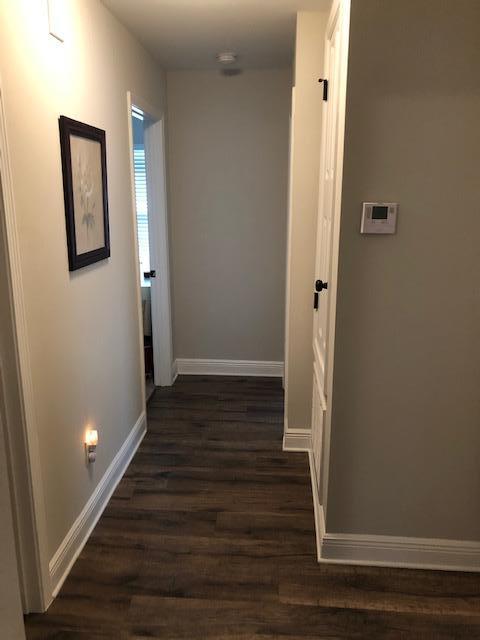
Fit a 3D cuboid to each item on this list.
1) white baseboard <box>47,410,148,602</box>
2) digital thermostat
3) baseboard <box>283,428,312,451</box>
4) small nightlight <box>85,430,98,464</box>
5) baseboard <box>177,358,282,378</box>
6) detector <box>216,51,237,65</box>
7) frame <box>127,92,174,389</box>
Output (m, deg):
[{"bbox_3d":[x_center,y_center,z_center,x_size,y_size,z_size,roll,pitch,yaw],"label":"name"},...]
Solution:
[{"bbox_3d":[-0.686,0.845,2.718,0.022,0.139,1.471,1,14,4],"label":"white baseboard"},{"bbox_3d":[0.505,-0.367,1.877,0.125,0.110,0.028,1,14,4],"label":"digital thermostat"},{"bbox_3d":[0.351,0.738,3.178,0.169,0.139,0.022,1,14,4],"label":"baseboard"},{"bbox_3d":[-0.689,0.586,2.399,0.050,0.146,0.046,1,14,4],"label":"small nightlight"},{"bbox_3d":[-0.086,0.419,4.469,0.946,0.139,0.022,1,14,4],"label":"baseboard"},{"bbox_3d":[-0.090,-1.757,3.464,0.134,0.045,0.134,1,14,4],"label":"detector"},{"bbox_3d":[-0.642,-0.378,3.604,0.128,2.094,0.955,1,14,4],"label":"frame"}]

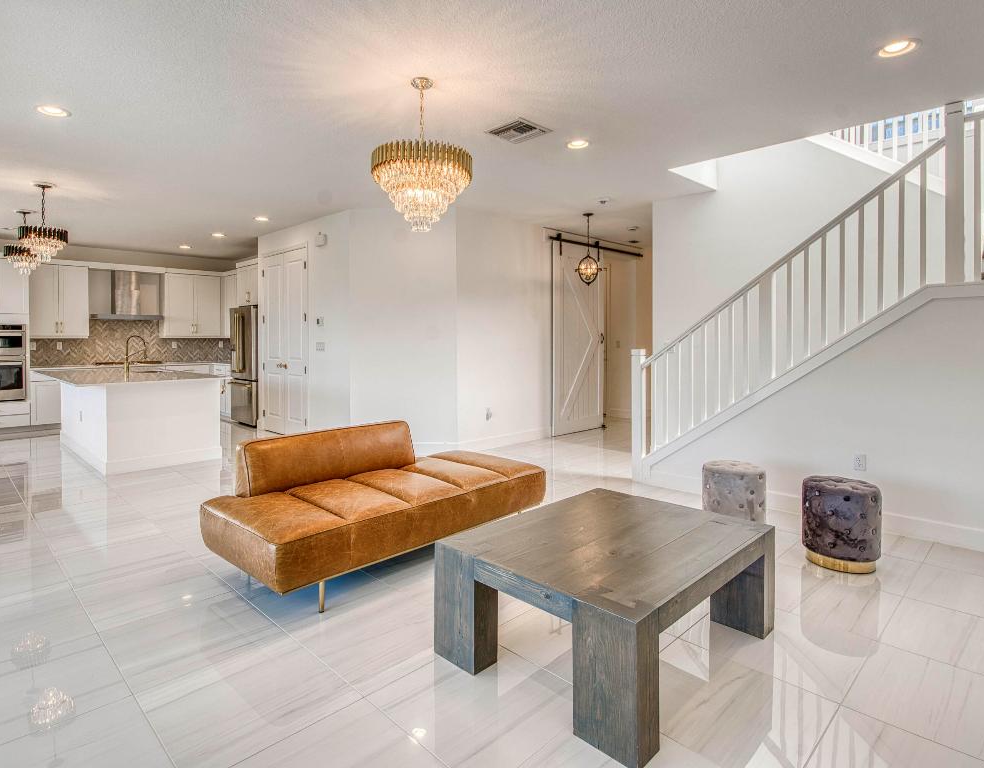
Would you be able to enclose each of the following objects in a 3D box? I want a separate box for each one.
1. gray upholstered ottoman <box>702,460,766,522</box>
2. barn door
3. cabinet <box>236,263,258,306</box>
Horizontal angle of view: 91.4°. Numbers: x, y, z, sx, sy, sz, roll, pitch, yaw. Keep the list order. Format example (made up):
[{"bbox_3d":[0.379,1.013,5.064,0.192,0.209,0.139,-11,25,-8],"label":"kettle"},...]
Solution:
[{"bbox_3d":[1.736,0.825,3.450,0.410,0.475,0.410,0,4,0],"label":"gray upholstered ottoman"},{"bbox_3d":[1.304,-0.677,7.117,1.200,2.700,0.050,-3,5,-41],"label":"barn door"},{"bbox_3d":[-3.650,-1.569,7.774,0.900,0.630,0.600,3,5,40],"label":"cabinet"}]

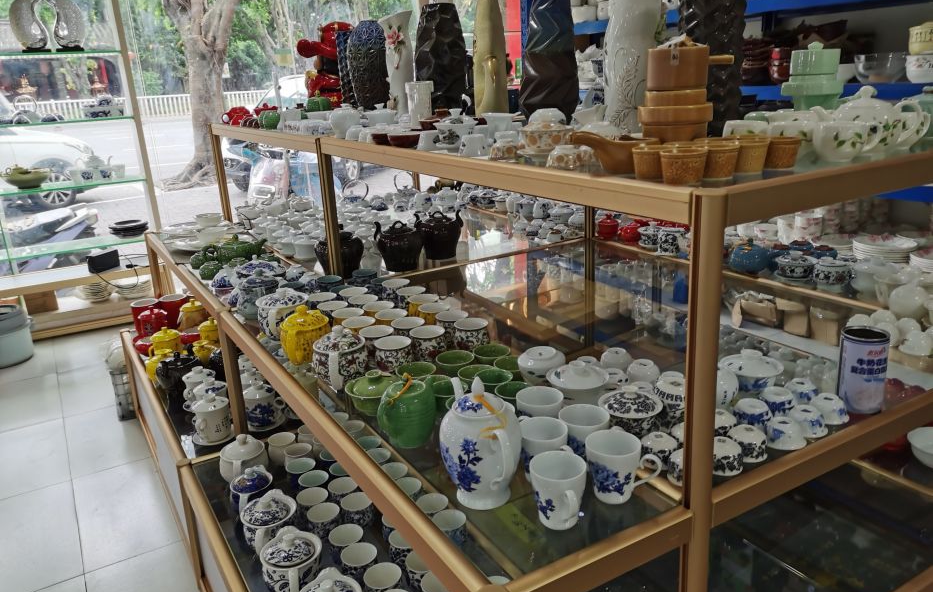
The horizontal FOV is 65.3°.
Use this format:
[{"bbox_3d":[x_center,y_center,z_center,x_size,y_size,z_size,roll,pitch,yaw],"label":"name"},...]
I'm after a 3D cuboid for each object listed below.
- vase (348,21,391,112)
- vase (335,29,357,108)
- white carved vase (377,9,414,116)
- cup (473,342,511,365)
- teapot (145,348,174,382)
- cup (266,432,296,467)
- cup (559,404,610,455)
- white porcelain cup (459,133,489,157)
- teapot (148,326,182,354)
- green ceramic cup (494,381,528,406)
[{"bbox_3d":[-0.340,-0.799,2.597,0.135,0.325,0.135,-5,17,-6],"label":"vase"},{"bbox_3d":[-0.487,-0.947,3.108,0.125,0.348,0.125,-13,19,-28],"label":"vase"},{"bbox_3d":[-0.219,-0.752,2.397,0.121,0.338,0.104,-4,17,-4],"label":"white carved vase"},{"bbox_3d":[0.051,0.128,1.393,0.070,0.043,0.070,-3,17,1],"label":"cup"},{"bbox_3d":[-0.999,0.233,2.385,0.099,0.110,0.116,7,20,29],"label":"teapot"},{"bbox_3d":[-0.464,0.393,1.848,0.071,0.063,0.071,-3,17,1],"label":"cup"},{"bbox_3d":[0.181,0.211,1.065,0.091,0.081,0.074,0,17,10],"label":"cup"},{"bbox_3d":[0.013,-0.291,1.399,0.056,0.038,0.056,-3,17,1],"label":"white porcelain cup"},{"bbox_3d":[-1.096,0.170,2.642,0.125,0.100,0.100,-16,21,-36],"label":"teapot"},{"bbox_3d":[0.079,0.179,1.222,0.065,0.043,0.065,-3,17,1],"label":"green ceramic cup"}]

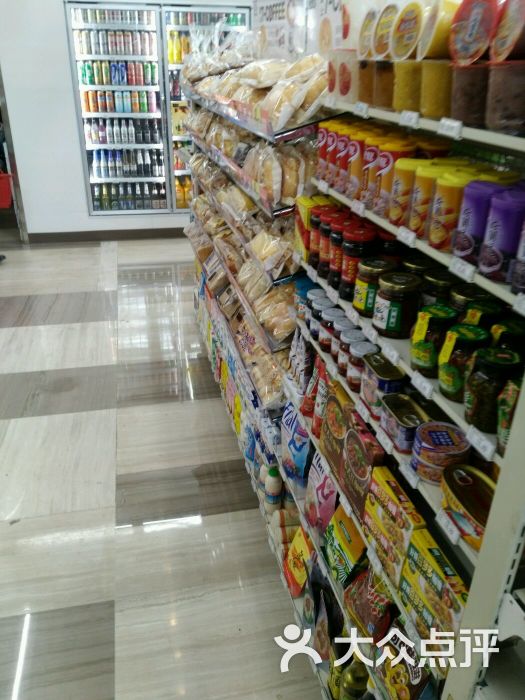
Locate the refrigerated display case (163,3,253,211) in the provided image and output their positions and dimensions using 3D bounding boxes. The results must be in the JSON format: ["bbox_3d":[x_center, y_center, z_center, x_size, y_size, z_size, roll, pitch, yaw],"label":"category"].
[{"bbox_3d":[-0.521,-2.148,5.161,0.698,1.643,0.600,-5,28,-12],"label":"refrigerated display case"}]

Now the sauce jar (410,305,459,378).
[{"bbox_3d":[0.282,-0.014,0.926,0.061,0.105,0.061,1,26,0],"label":"sauce jar"}]

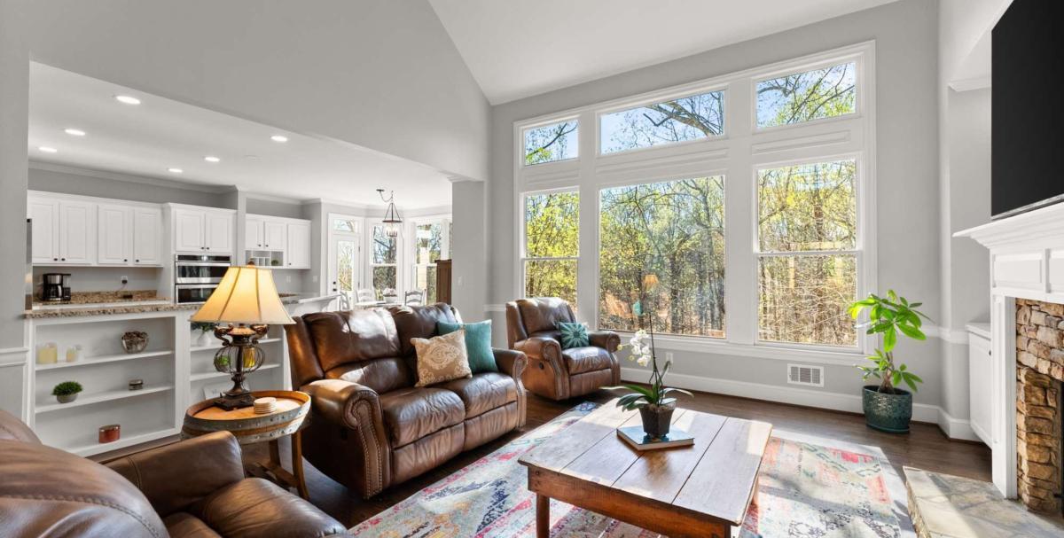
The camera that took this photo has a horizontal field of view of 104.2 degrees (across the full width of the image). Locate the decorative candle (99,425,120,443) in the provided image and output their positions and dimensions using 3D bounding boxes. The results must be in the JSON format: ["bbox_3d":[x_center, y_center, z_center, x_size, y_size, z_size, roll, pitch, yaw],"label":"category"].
[{"bbox_3d":[-3.091,1.207,3.027,0.110,0.093,0.110,-1,-1,31],"label":"decorative candle"}]

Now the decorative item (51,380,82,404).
[{"bbox_3d":[-3.257,0.866,2.901,0.140,0.135,0.140,-1,-1,31],"label":"decorative item"}]

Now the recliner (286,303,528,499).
[{"bbox_3d":[-0.919,0.820,3.226,1.040,1.020,1.660,0,-1,37],"label":"recliner"}]

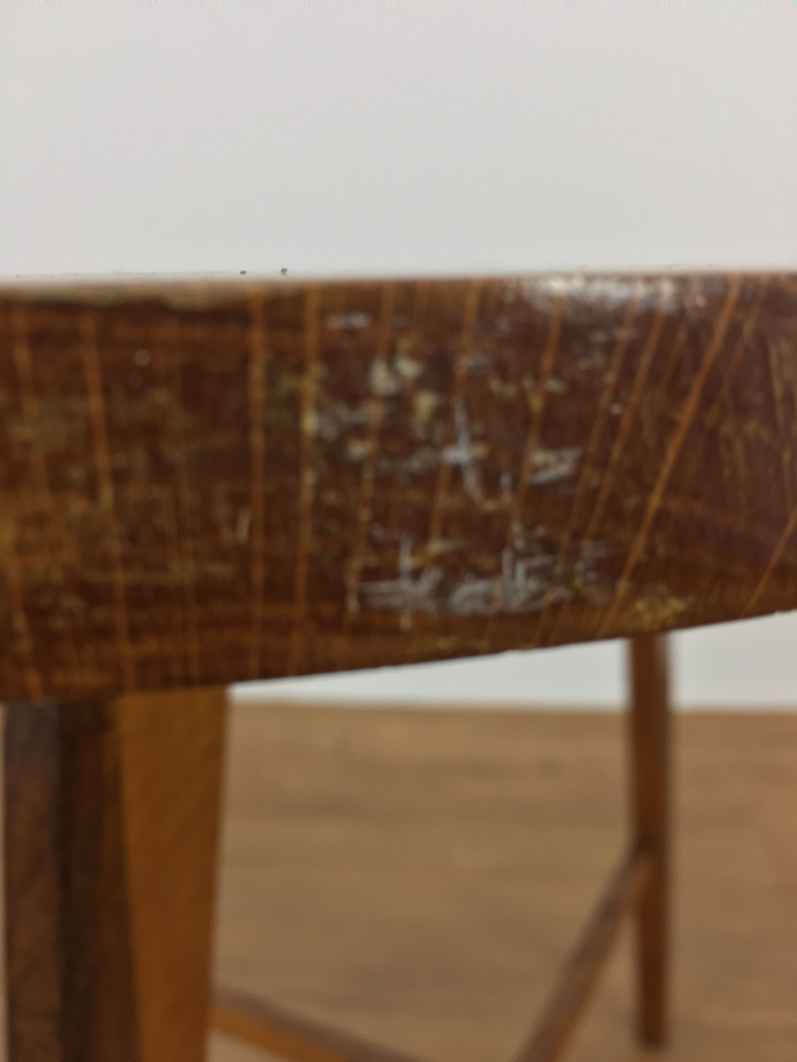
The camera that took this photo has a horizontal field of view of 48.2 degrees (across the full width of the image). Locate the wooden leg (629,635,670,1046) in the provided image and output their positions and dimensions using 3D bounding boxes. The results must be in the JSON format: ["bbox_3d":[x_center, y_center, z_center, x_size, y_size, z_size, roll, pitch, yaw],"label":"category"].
[{"bbox_3d":[0.141,0.124,0.497,0.028,0.439,0.028,9,27,34],"label":"wooden leg"}]

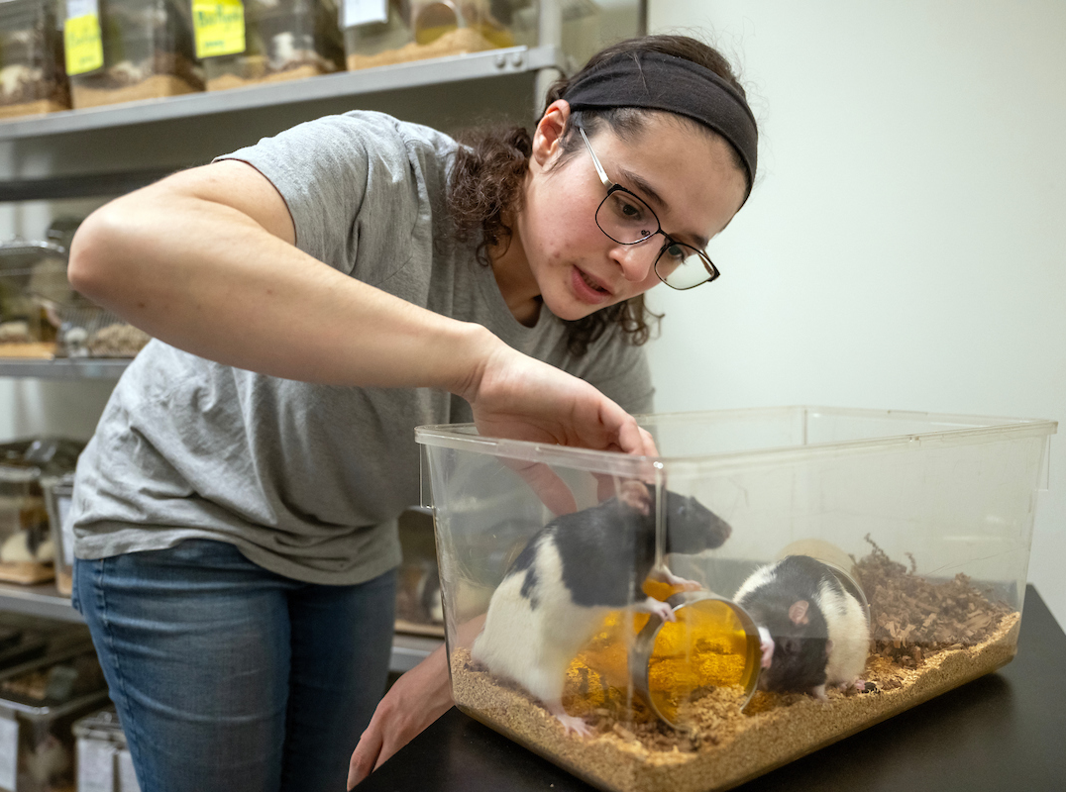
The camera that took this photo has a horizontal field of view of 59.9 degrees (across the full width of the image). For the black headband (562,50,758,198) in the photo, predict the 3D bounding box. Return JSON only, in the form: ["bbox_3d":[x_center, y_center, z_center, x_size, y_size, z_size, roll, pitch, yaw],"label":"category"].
[{"bbox_3d":[0.107,-0.227,0.828,0.203,0.068,0.166,8,-22,45],"label":"black headband"}]

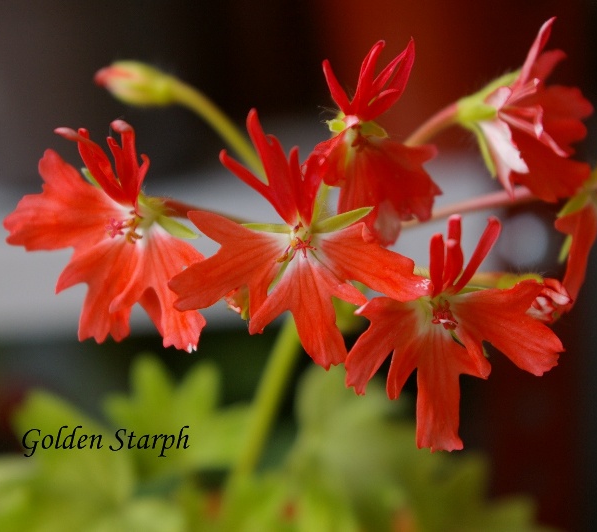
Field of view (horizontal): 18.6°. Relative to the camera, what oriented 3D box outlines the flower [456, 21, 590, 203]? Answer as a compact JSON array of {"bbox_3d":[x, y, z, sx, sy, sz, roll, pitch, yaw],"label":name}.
[{"bbox_3d":[0.043,-0.030,0.350,0.020,0.033,0.030,7,6,-17],"label":"flower"}]

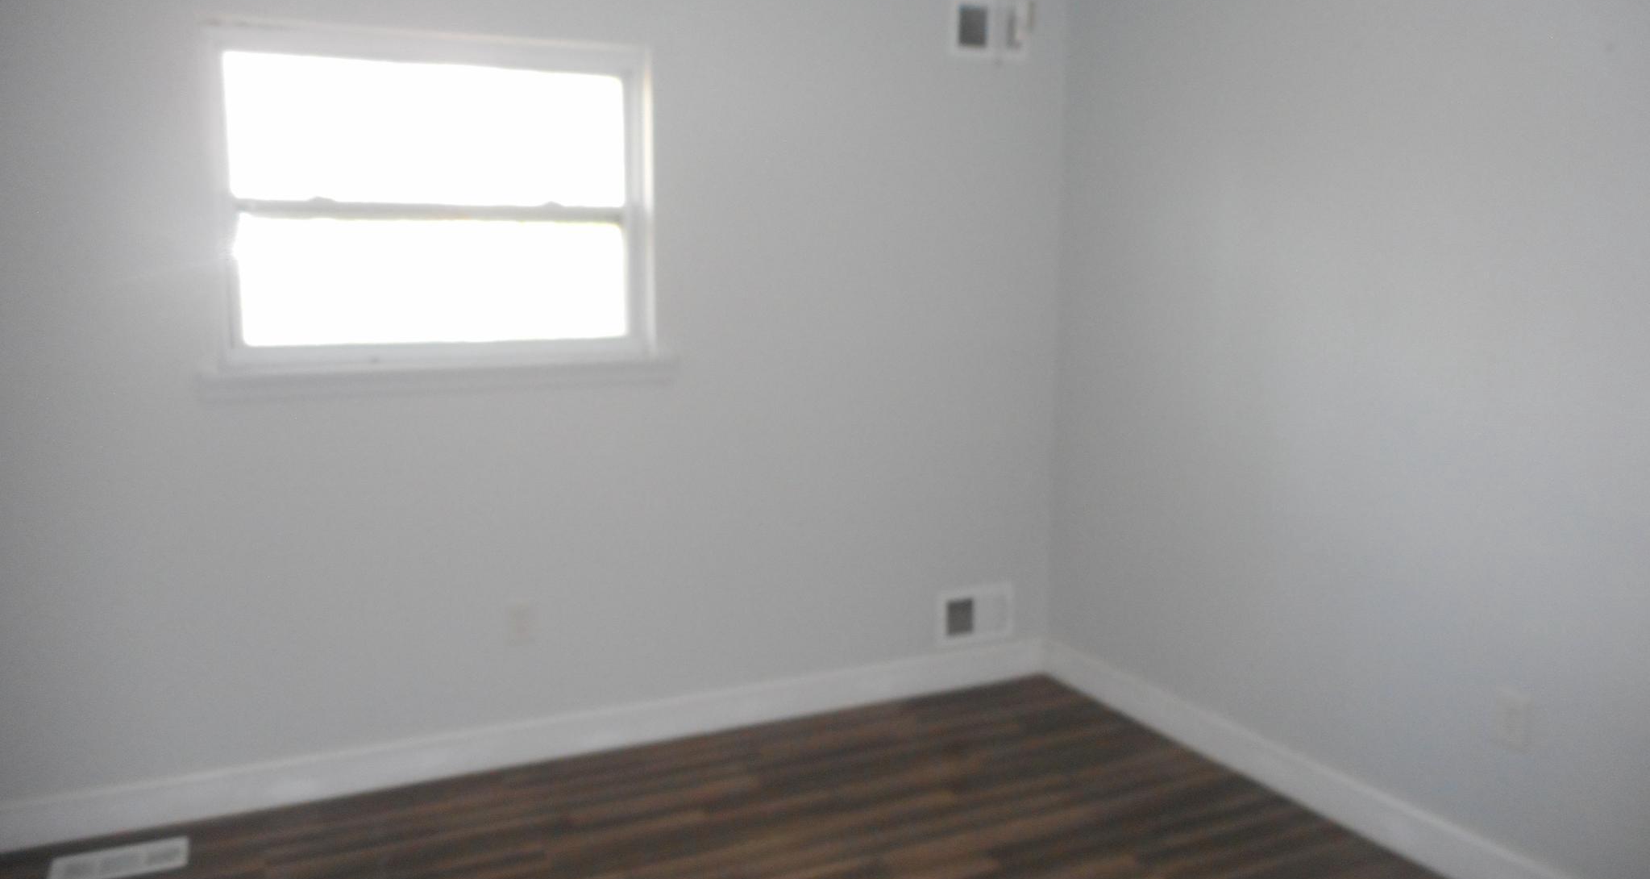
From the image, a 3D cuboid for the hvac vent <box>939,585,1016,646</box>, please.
[{"bbox_3d":[0.516,0.597,4.042,0.295,0.190,0.020,-4,9,-24],"label":"hvac vent"}]

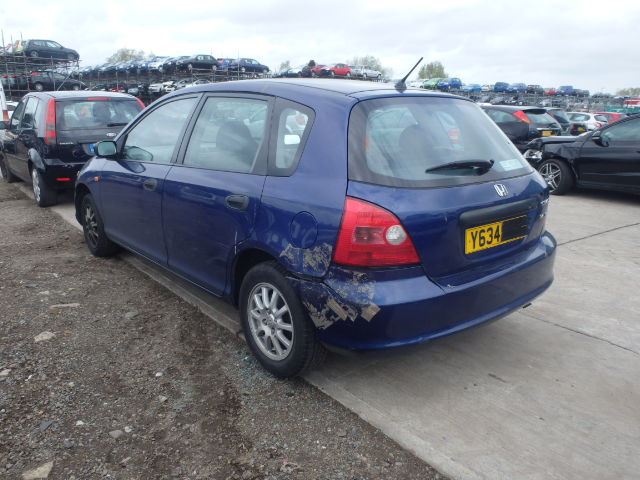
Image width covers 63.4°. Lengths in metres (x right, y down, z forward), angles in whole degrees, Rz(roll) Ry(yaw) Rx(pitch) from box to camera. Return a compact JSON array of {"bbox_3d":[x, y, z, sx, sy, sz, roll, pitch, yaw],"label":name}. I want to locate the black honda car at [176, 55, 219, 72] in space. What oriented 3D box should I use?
[{"bbox_3d":[-12.345,-17.851,52.300,4.080,1.450,1.700,-10,19,-38],"label":"black honda car"}]

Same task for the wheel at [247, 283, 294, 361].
[{"bbox_3d":[-0.195,0.401,2.630,0.170,0.410,0.410,-11,19,-39],"label":"wheel"}]

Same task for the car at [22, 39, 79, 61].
[{"bbox_3d":[-21.742,-15.390,42.000,4.080,1.460,1.700,-6,16,-27],"label":"car"}]

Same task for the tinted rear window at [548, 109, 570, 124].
[{"bbox_3d":[6.929,-3.632,15.200,1.220,0.480,0.120,-11,-17,-39],"label":"tinted rear window"}]

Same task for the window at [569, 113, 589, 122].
[{"bbox_3d":[10.636,-5.048,21.300,0.090,0.370,0.900,12,4,-43],"label":"window"}]

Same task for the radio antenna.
[{"bbox_3d":[0.472,-0.858,2.689,0.045,0.215,0.060,-11,57,-39],"label":"radio antenna"}]

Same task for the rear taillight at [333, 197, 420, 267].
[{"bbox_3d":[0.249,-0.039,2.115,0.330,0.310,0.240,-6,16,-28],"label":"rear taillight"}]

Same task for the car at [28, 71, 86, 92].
[{"bbox_3d":[-19.737,-11.903,39.000,4.150,1.440,1.720,-9,18,-35],"label":"car"}]

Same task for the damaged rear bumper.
[{"bbox_3d":[0.686,0.191,2.669,1.670,0.430,0.600,-11,19,-39],"label":"damaged rear bumper"}]

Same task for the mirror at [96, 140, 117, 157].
[{"bbox_3d":[-1.535,-0.656,3.713,0.180,0.140,0.110,-11,19,-39],"label":"mirror"}]

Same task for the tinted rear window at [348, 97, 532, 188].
[{"bbox_3d":[0.631,-0.484,2.585,1.360,0.534,0.160,-11,-17,-39],"label":"tinted rear window"}]

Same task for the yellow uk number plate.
[{"bbox_3d":[0.837,-0.031,2.437,0.520,0.111,0.015,-11,12,-39],"label":"yellow uk number plate"}]

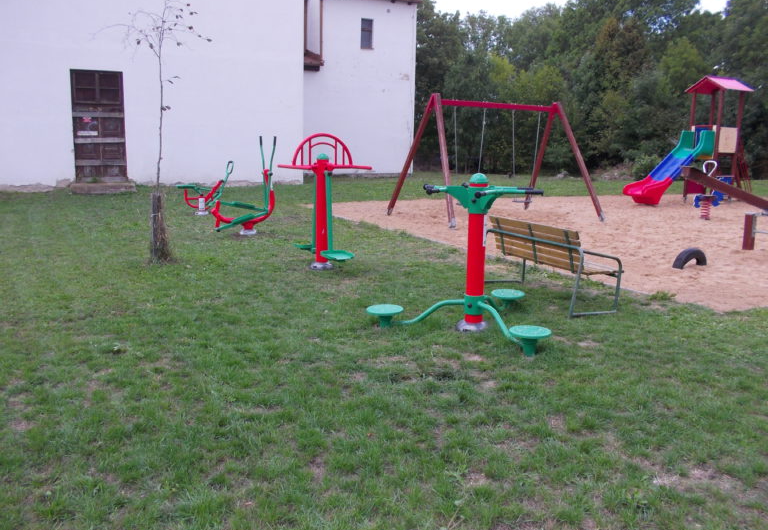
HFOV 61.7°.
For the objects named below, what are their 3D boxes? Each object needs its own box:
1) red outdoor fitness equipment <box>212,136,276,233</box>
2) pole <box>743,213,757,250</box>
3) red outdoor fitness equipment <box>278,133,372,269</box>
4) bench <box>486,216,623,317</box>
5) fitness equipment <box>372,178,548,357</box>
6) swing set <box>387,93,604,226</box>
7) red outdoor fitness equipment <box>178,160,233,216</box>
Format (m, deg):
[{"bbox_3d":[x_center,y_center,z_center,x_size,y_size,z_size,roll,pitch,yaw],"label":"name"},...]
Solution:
[{"bbox_3d":[-2.403,-1.365,11.008,1.200,1.660,0.560,-4,10,-27],"label":"red outdoor fitness equipment"},{"bbox_3d":[5.430,-0.491,9.618,0.140,0.530,0.130,-3,10,-25],"label":"pole"},{"bbox_3d":[-0.787,-0.823,8.222,1.300,1.720,1.080,-4,10,-26],"label":"red outdoor fitness equipment"},{"bbox_3d":[1.745,-0.043,6.916,0.620,0.810,1.675,-3,10,-22],"label":"bench"},{"bbox_3d":[0.620,-0.114,5.685,1.495,1.360,1.677,1,9,3],"label":"fitness equipment"},{"bbox_3d":[2.390,-2.222,13.576,3.880,2.480,2.565,-4,10,-27],"label":"swing set"},{"bbox_3d":[-3.859,-1.689,13.793,1.220,1.180,0.550,-3,10,-25],"label":"red outdoor fitness equipment"}]

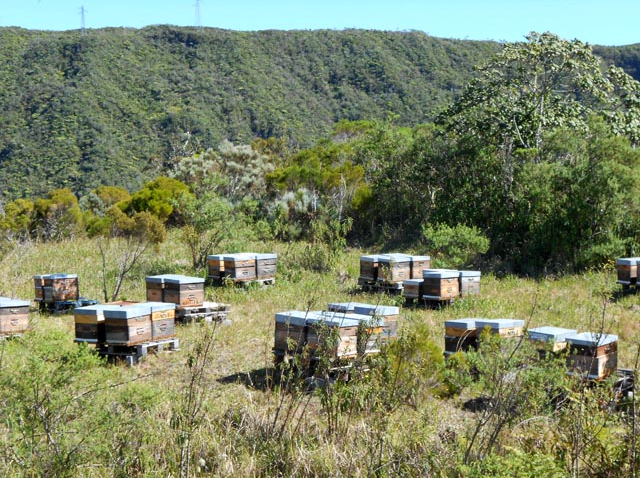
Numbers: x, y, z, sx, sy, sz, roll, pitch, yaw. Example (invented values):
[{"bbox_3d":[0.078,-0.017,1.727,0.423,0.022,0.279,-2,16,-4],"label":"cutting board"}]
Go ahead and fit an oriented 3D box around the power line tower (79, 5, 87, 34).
[{"bbox_3d":[-220.237,-203.803,1236.000,7.500,26.000,4.500,-2,3,-21],"label":"power line tower"}]

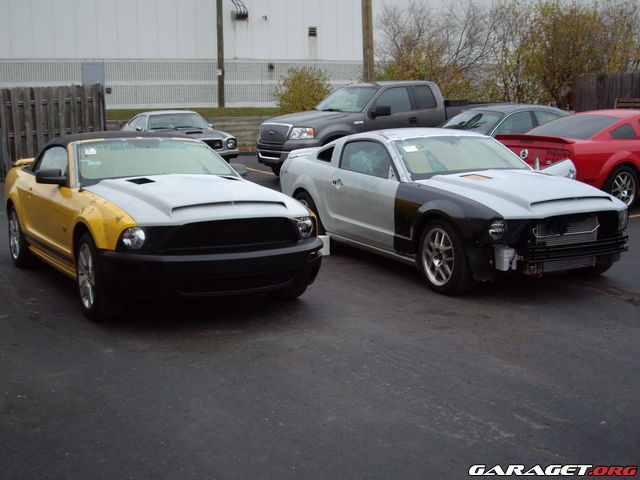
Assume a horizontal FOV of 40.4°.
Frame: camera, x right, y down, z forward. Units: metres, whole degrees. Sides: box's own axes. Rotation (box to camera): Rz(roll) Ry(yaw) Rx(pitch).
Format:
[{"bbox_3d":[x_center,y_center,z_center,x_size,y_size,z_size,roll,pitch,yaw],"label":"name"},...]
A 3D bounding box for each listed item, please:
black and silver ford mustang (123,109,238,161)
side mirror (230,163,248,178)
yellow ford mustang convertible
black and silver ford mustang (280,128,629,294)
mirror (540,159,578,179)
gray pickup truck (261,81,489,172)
[{"bbox_3d":[-3.174,-2.151,19.151,1.780,1.270,4.440,-4,10,-21],"label":"black and silver ford mustang"},{"bbox_3d":[-0.801,-0.673,8.419,0.240,0.160,0.160,-6,11,-30],"label":"side mirror"},{"bbox_3d":[-1.776,-0.324,8.387,1.920,1.400,4.770,-6,11,-30],"label":"yellow ford mustang convertible"},{"bbox_3d":[1.161,-0.469,9.160,1.900,1.380,4.630,-5,10,-26],"label":"black and silver ford mustang"},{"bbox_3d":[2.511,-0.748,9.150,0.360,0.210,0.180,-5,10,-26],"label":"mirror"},{"bbox_3d":[1.650,-2.164,17.422,5.840,1.900,2.040,-6,11,-30],"label":"gray pickup truck"}]

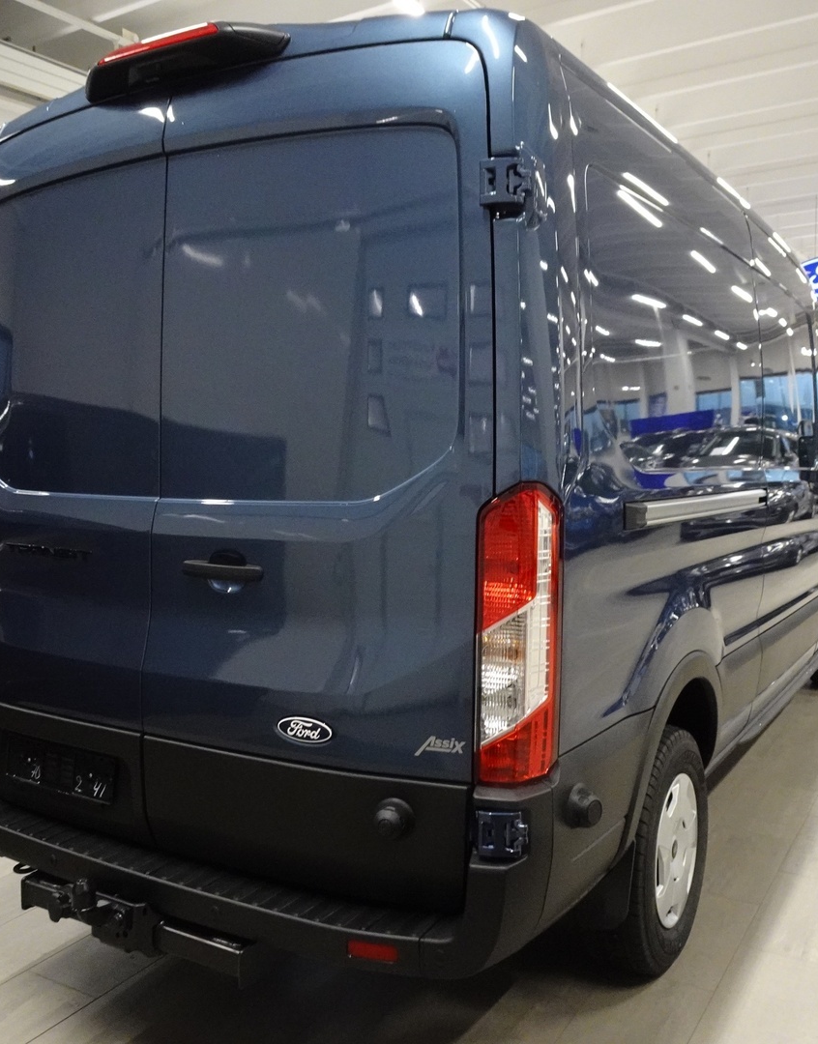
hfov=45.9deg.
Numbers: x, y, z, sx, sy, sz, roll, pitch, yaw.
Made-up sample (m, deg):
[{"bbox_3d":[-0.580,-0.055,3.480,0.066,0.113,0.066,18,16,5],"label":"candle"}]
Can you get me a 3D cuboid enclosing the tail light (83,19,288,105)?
[{"bbox_3d":[-0.578,-1.104,2.355,0.650,0.095,0.155,2,6,32],"label":"tail light"}]

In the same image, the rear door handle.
[{"bbox_3d":[-0.429,0.116,2.211,0.250,0.045,0.050,2,6,29],"label":"rear door handle"}]

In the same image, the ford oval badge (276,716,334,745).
[{"bbox_3d":[-0.234,0.460,2.117,0.145,0.060,0.014,2,2,25],"label":"ford oval badge"}]

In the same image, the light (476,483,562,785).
[{"bbox_3d":[0.222,0.221,1.962,0.140,0.610,0.140,2,6,32],"label":"light"}]

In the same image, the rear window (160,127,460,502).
[{"bbox_3d":[-0.251,-0.454,2.167,0.790,0.810,0.040,2,2,28],"label":"rear window"}]

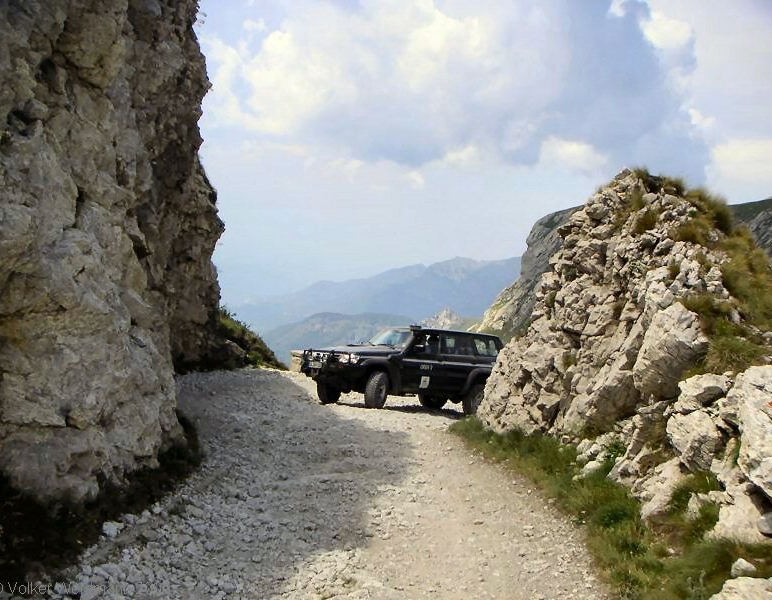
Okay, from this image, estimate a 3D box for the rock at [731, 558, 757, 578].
[{"bbox_3d":[2.140,1.610,5.250,0.150,0.110,0.120,1,-1,0],"label":"rock"}]

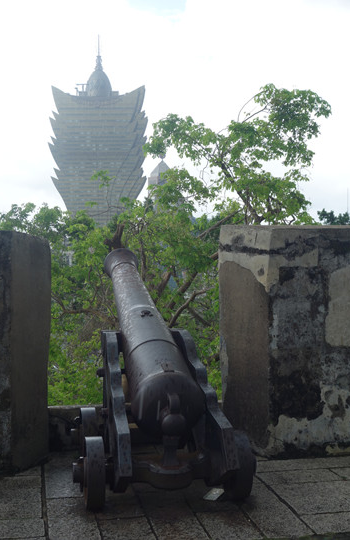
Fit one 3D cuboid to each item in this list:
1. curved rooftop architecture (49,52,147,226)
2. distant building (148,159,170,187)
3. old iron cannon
[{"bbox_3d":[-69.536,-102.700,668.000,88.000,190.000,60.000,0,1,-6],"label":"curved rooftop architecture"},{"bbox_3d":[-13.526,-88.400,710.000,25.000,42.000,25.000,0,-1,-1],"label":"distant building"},{"bbox_3d":[-0.310,0.640,6.050,1.180,1.660,3.250,0,1,-11],"label":"old iron cannon"}]

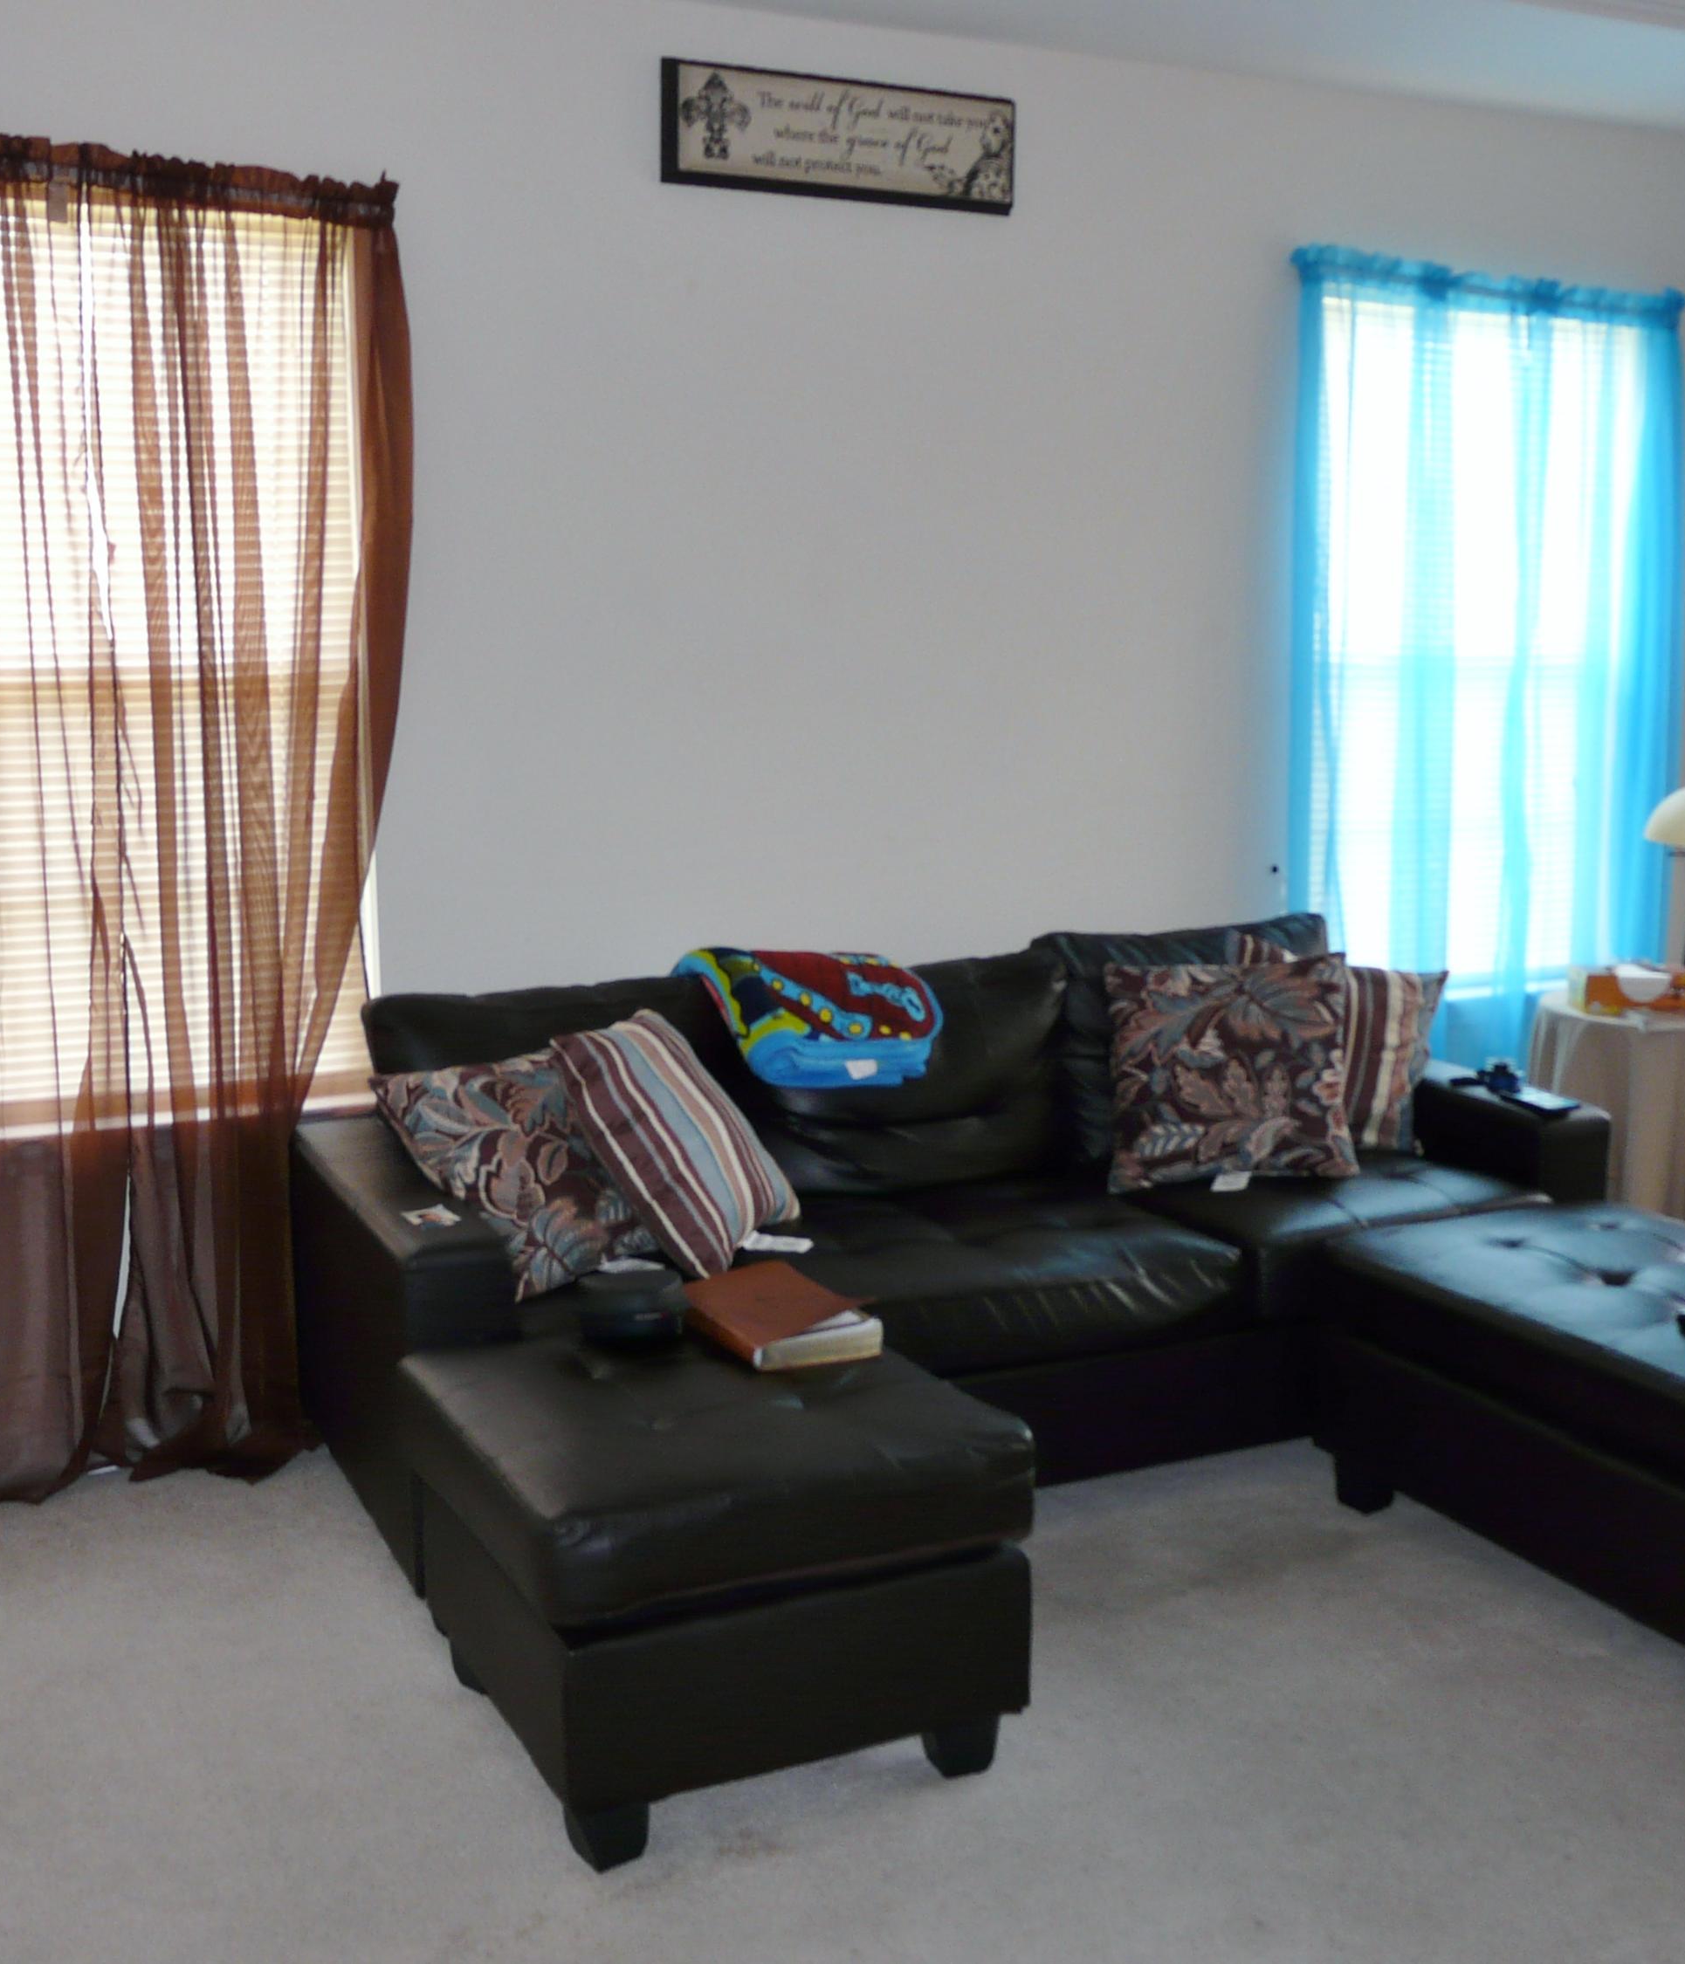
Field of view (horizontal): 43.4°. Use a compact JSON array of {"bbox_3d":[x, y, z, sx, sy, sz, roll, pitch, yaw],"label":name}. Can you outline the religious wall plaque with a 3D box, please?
[{"bbox_3d":[0.006,-1.484,3.736,0.666,0.188,0.041,-4,10,-25],"label":"religious wall plaque"}]

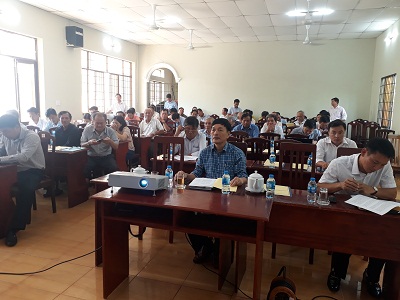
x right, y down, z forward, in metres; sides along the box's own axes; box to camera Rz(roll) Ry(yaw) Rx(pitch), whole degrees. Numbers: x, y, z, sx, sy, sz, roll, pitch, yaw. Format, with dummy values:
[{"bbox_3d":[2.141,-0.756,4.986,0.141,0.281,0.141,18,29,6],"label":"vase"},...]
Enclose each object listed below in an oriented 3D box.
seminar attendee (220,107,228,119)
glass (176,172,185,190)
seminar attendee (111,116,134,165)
[{"bbox_3d":[0.753,-0.637,9.732,0.480,1.280,0.680,9,11,42],"label":"seminar attendee"},{"bbox_3d":[-0.152,0.247,2.484,0.066,0.113,0.066,4,9,17],"label":"glass"},{"bbox_3d":[-1.302,-0.037,5.622,0.500,1.180,0.700,7,10,32],"label":"seminar attendee"}]

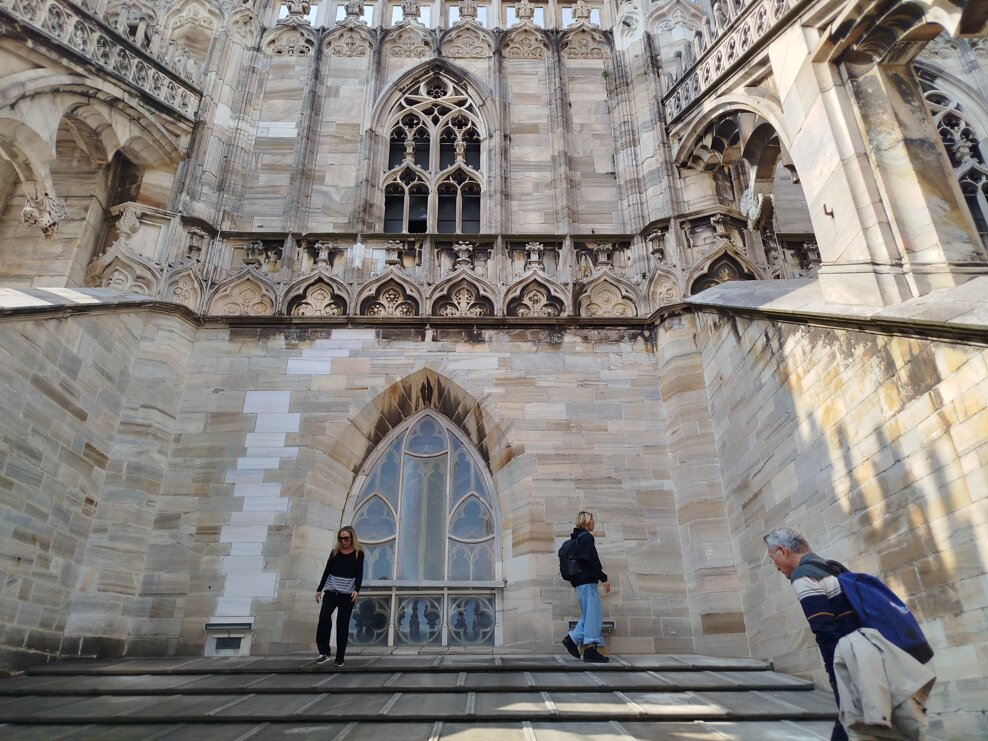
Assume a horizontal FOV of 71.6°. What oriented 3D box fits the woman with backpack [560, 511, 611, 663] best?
[{"bbox_3d":[1.099,2.594,8.361,0.620,1.767,0.500,7,-27,-14],"label":"woman with backpack"}]

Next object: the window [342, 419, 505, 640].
[{"bbox_3d":[-0.985,2.107,9.677,2.160,3.310,0.220,0,-26,-1],"label":"window"}]

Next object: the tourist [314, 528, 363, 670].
[{"bbox_3d":[-1.842,2.619,8.107,0.500,1.574,0.400,-3,-26,4],"label":"tourist"}]

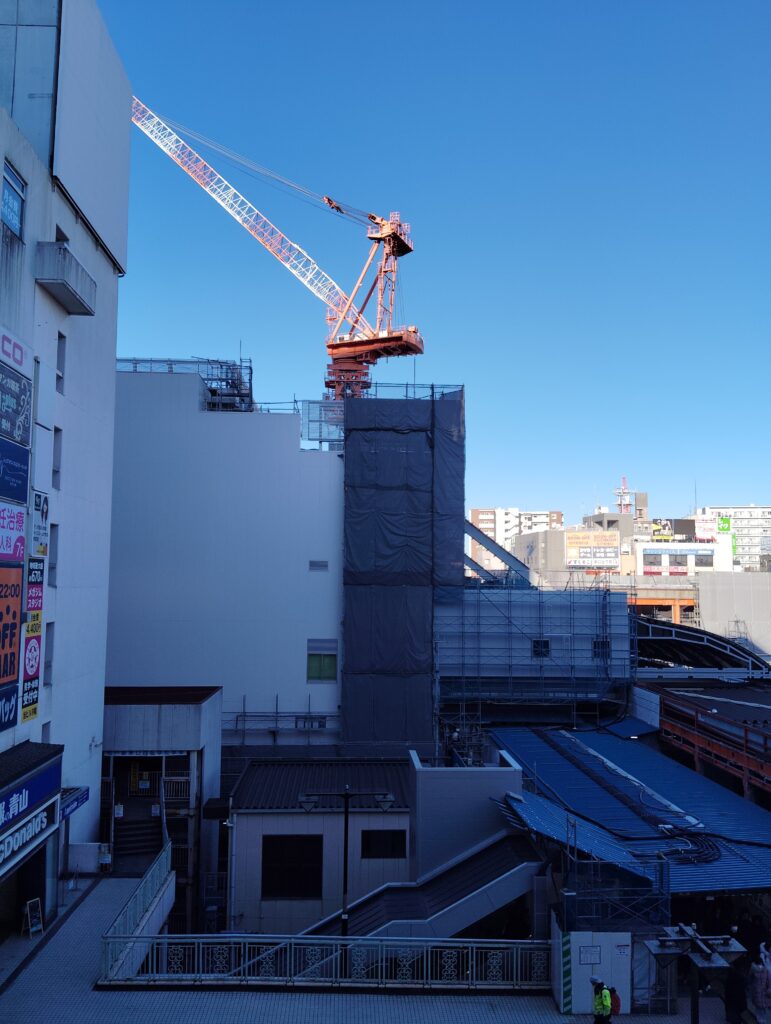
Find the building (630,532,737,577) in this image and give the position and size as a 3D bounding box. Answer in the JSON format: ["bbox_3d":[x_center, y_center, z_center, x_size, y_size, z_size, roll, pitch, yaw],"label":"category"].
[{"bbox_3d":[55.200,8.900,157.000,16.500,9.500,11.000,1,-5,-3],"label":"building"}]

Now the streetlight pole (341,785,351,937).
[{"bbox_3d":[-1.230,10.790,25.500,0.200,5.035,0.200,1,-5,-3],"label":"streetlight pole"}]

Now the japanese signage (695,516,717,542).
[{"bbox_3d":[58.633,3.209,152.000,3.785,4.696,0.500,1,-5,-3],"label":"japanese signage"}]

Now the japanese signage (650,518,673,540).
[{"bbox_3d":[50.571,3.209,152.000,3.836,3.961,0.500,1,-5,-3],"label":"japanese signage"}]

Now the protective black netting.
[{"bbox_3d":[1.098,3.237,50.400,7.133,20.964,2.000,1,-5,-3],"label":"protective black netting"}]

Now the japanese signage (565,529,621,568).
[{"bbox_3d":[33.928,6.155,136.000,9.057,6.107,0.600,1,-5,-3],"label":"japanese signage"}]

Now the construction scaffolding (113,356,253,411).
[{"bbox_3d":[-12.970,-8.344,54.300,8.300,3.200,4.000,1,-5,-3],"label":"construction scaffolding"}]

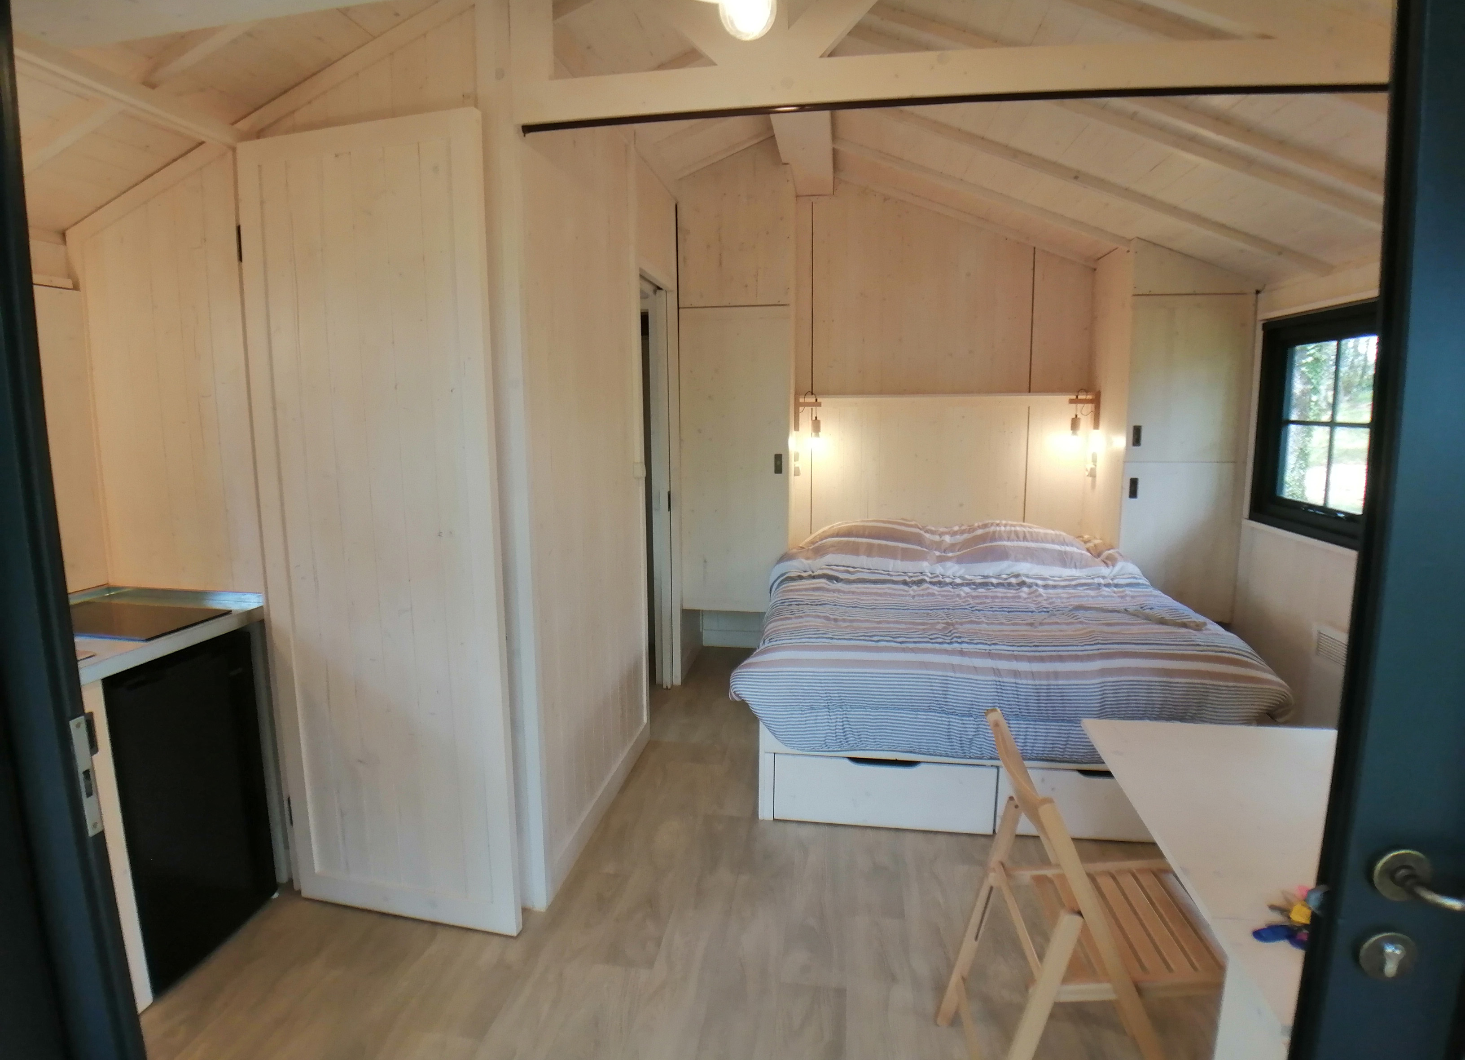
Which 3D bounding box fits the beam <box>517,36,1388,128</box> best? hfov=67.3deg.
[{"bbox_3d":[0.500,-1.053,2.614,2.069,0.134,0.089,1,7,6],"label":"beam"}]

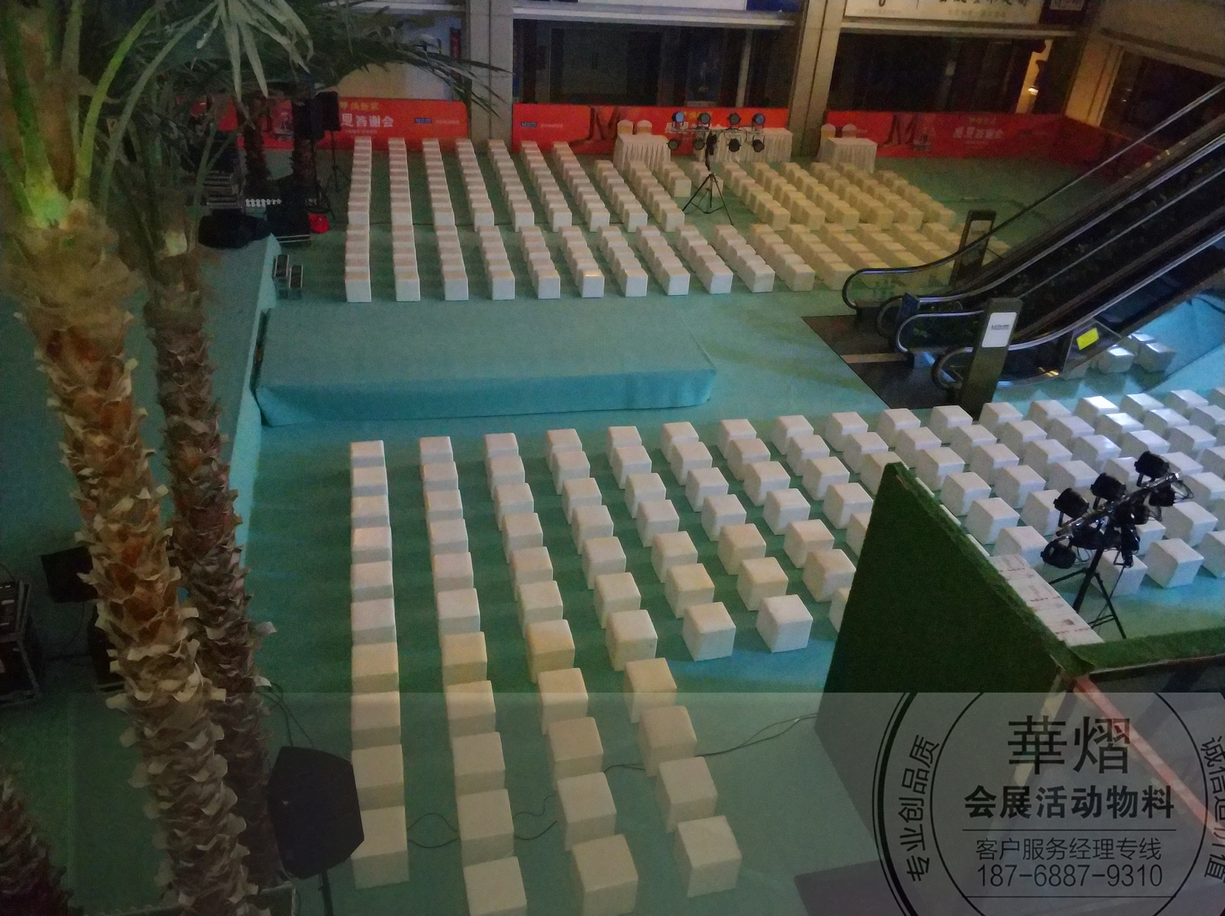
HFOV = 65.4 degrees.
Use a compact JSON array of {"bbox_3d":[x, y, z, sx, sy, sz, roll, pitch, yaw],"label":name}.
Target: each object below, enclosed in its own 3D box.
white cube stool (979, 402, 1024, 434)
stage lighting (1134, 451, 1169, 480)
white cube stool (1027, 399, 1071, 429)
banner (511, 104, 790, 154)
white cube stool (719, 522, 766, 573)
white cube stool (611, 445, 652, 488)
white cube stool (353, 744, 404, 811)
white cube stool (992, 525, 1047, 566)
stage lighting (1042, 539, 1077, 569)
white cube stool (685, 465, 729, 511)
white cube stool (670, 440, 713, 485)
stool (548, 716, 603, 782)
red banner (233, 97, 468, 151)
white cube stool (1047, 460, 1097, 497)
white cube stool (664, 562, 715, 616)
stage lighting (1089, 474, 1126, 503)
[{"bbox_3d":[5.852,-0.556,14.418,0.400,0.395,0.402,-4,34,-14],"label":"white cube stool"},{"bbox_3d":[5.484,0.078,9.707,0.240,0.235,0.230,-16,36,-30],"label":"stage lighting"},{"bbox_3d":[6.641,-0.586,14.541,0.400,0.400,0.400,-3,33,-12],"label":"white cube stool"},{"bbox_3d":[1.120,-8.920,26.050,7.700,1.260,0.060,-4,33,-13],"label":"banner"},{"bbox_3d":[1.526,1.073,11.251,0.400,0.395,0.400,-5,33,-15],"label":"white cube stool"},{"bbox_3d":[0.262,0.123,12.585,0.400,0.395,0.400,-5,33,-15],"label":"white cube stool"},{"bbox_3d":[-1.934,2.689,7.909,0.400,0.385,0.400,-4,33,-13],"label":"white cube stool"},{"bbox_3d":[4.998,1.120,11.654,0.400,0.395,0.400,-4,33,-15],"label":"white cube stool"},{"bbox_3d":[4.448,0.958,9.499,0.270,0.250,0.270,-6,19,-17],"label":"stage lighting"},{"bbox_3d":[1.215,0.408,12.258,0.400,0.395,0.402,-4,34,-14],"label":"white cube stool"},{"bbox_3d":[1.053,0.078,12.721,0.405,0.386,0.405,-5,33,-15],"label":"white cube stool"},{"bbox_3d":[-0.336,2.581,8.303,0.400,0.385,0.400,-4,33,-13],"label":"stool"},{"bbox_3d":[-6.942,-8.701,24.890,6.254,1.296,0.060,-2,33,-11],"label":"red banner"},{"bbox_3d":[6.301,0.326,13.036,0.400,0.400,0.400,-5,33,-15],"label":"white cube stool"},{"bbox_3d":[0.852,1.460,10.497,0.405,0.386,0.405,-5,33,-14],"label":"white cube stool"},{"bbox_3d":[4.813,0.293,9.276,0.240,0.235,0.230,-16,38,-30],"label":"stage lighting"}]

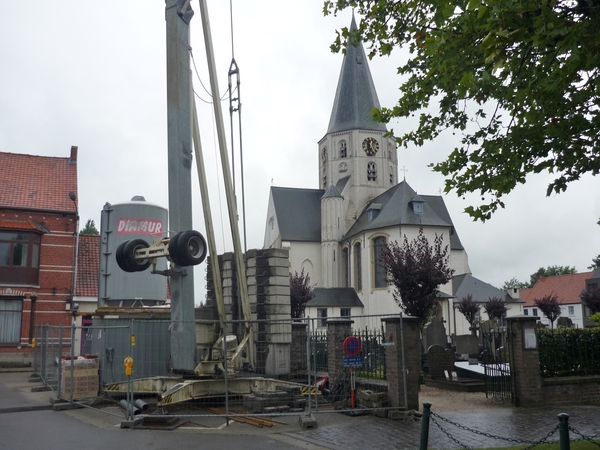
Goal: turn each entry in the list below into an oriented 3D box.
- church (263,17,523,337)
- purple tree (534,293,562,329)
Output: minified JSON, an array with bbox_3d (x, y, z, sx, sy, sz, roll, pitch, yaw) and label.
[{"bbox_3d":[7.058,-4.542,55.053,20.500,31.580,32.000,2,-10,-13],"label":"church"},{"bbox_3d":[18.481,7.147,42.403,2.050,4.200,2.050,0,-10,0],"label":"purple tree"}]

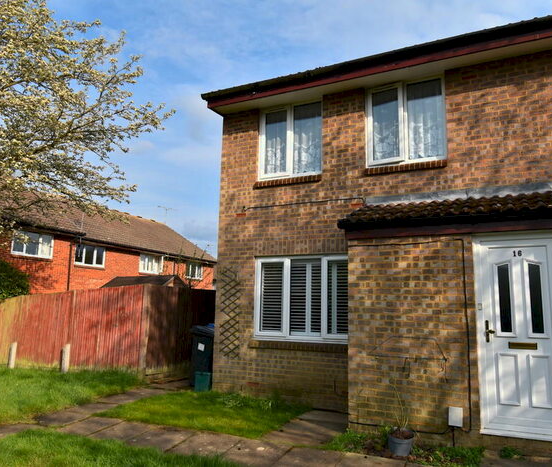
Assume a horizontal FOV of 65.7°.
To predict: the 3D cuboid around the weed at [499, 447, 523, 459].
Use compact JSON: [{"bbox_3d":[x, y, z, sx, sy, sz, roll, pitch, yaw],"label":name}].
[{"bbox_3d":[2.396,2.229,4.356,0.200,0.085,0.110,-3,-9,25],"label":"weed"}]

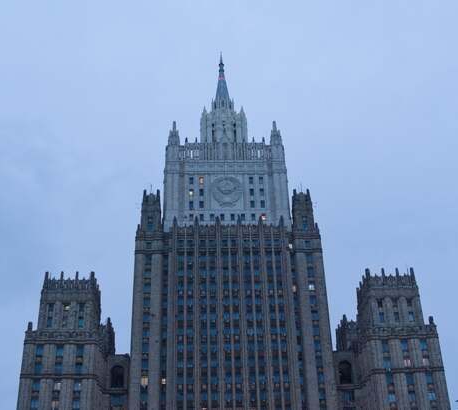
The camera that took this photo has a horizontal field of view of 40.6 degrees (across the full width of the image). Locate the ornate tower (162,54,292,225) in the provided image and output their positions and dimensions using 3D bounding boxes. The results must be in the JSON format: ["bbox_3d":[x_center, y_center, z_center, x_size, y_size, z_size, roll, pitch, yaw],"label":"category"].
[{"bbox_3d":[-1.890,-25.180,251.150,45.740,89.670,29.000,0,-25,-2],"label":"ornate tower"}]

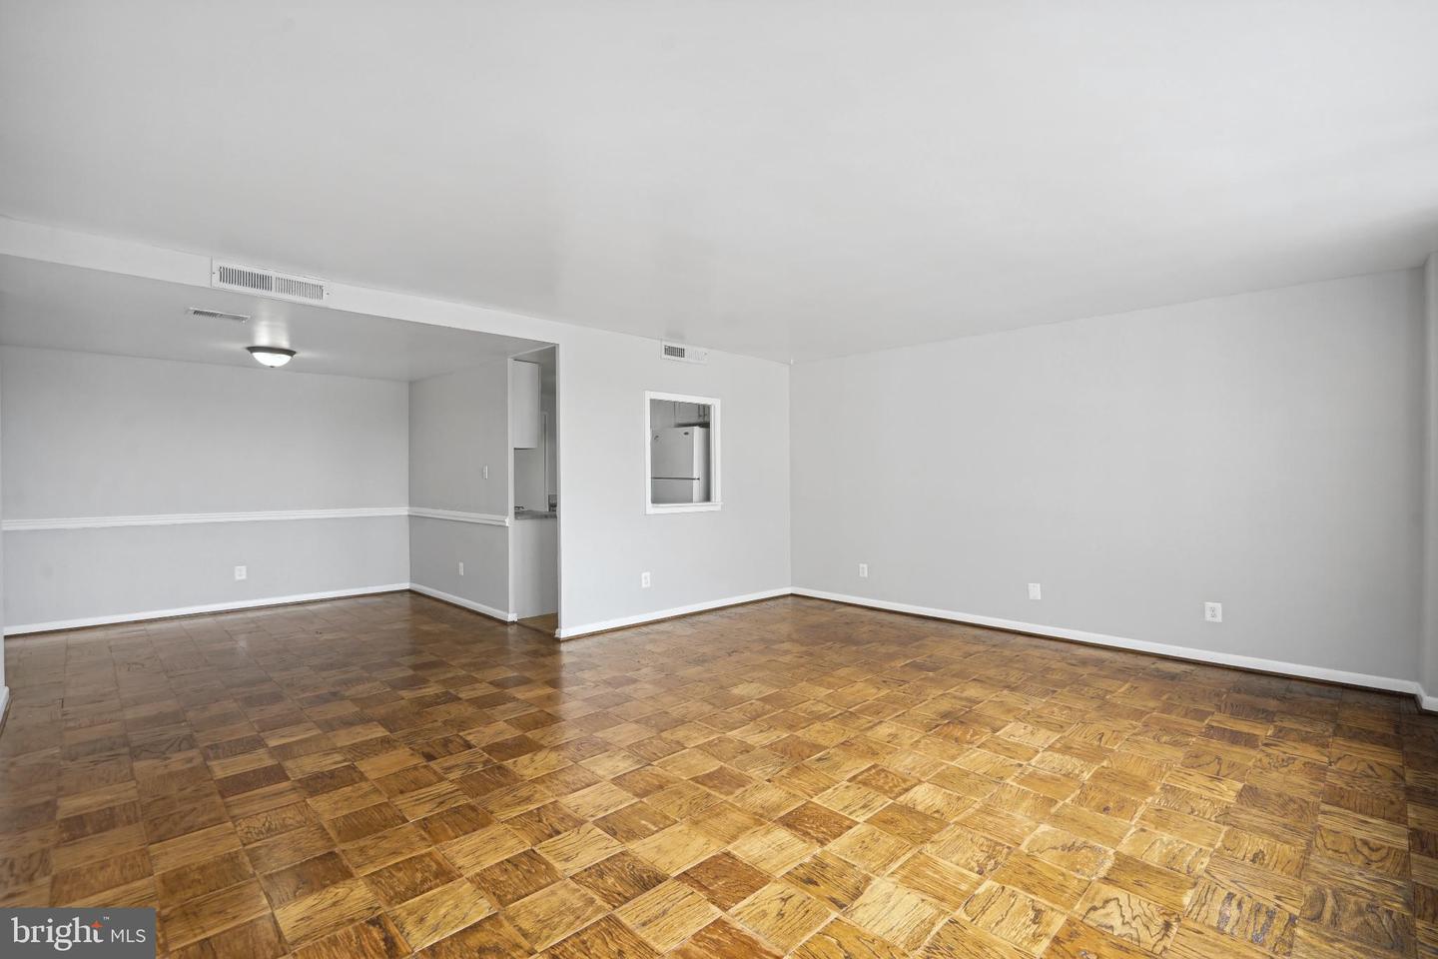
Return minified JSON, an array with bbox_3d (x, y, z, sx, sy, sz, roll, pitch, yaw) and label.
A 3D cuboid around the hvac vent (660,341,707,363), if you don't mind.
[{"bbox_3d":[-0.309,-1.135,5.745,0.553,0.155,0.030,0,0,-44],"label":"hvac vent"}]

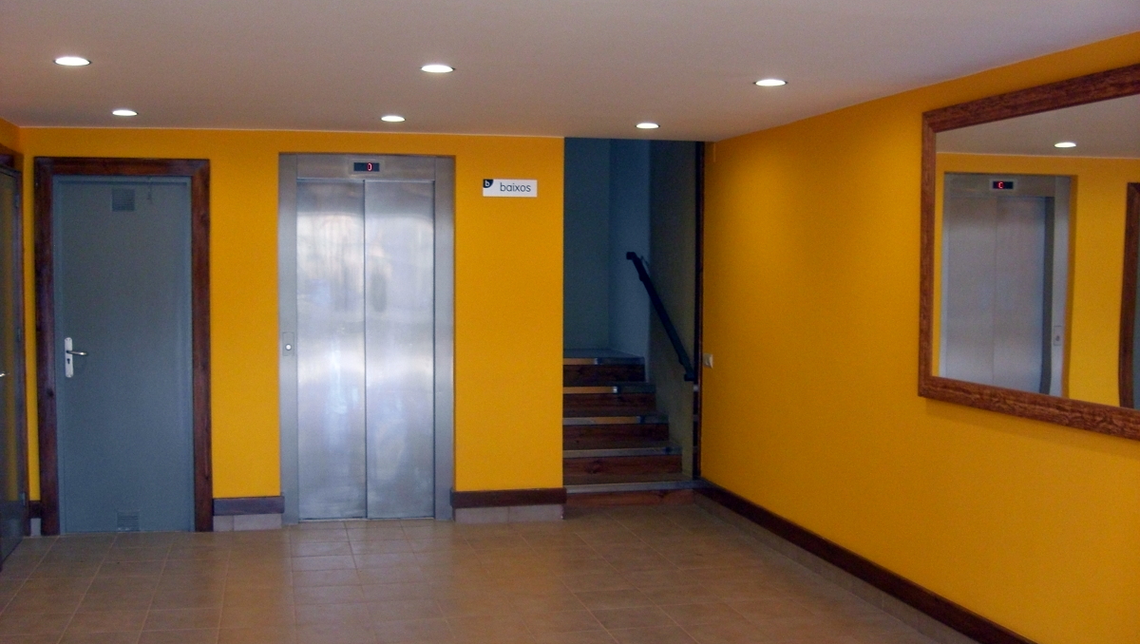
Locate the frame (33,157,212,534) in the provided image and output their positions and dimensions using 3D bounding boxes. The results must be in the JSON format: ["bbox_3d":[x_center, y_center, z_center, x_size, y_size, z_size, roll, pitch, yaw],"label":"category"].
[{"bbox_3d":[-2.462,0.138,6.945,0.915,2.077,0.100,0,3,-13],"label":"frame"}]

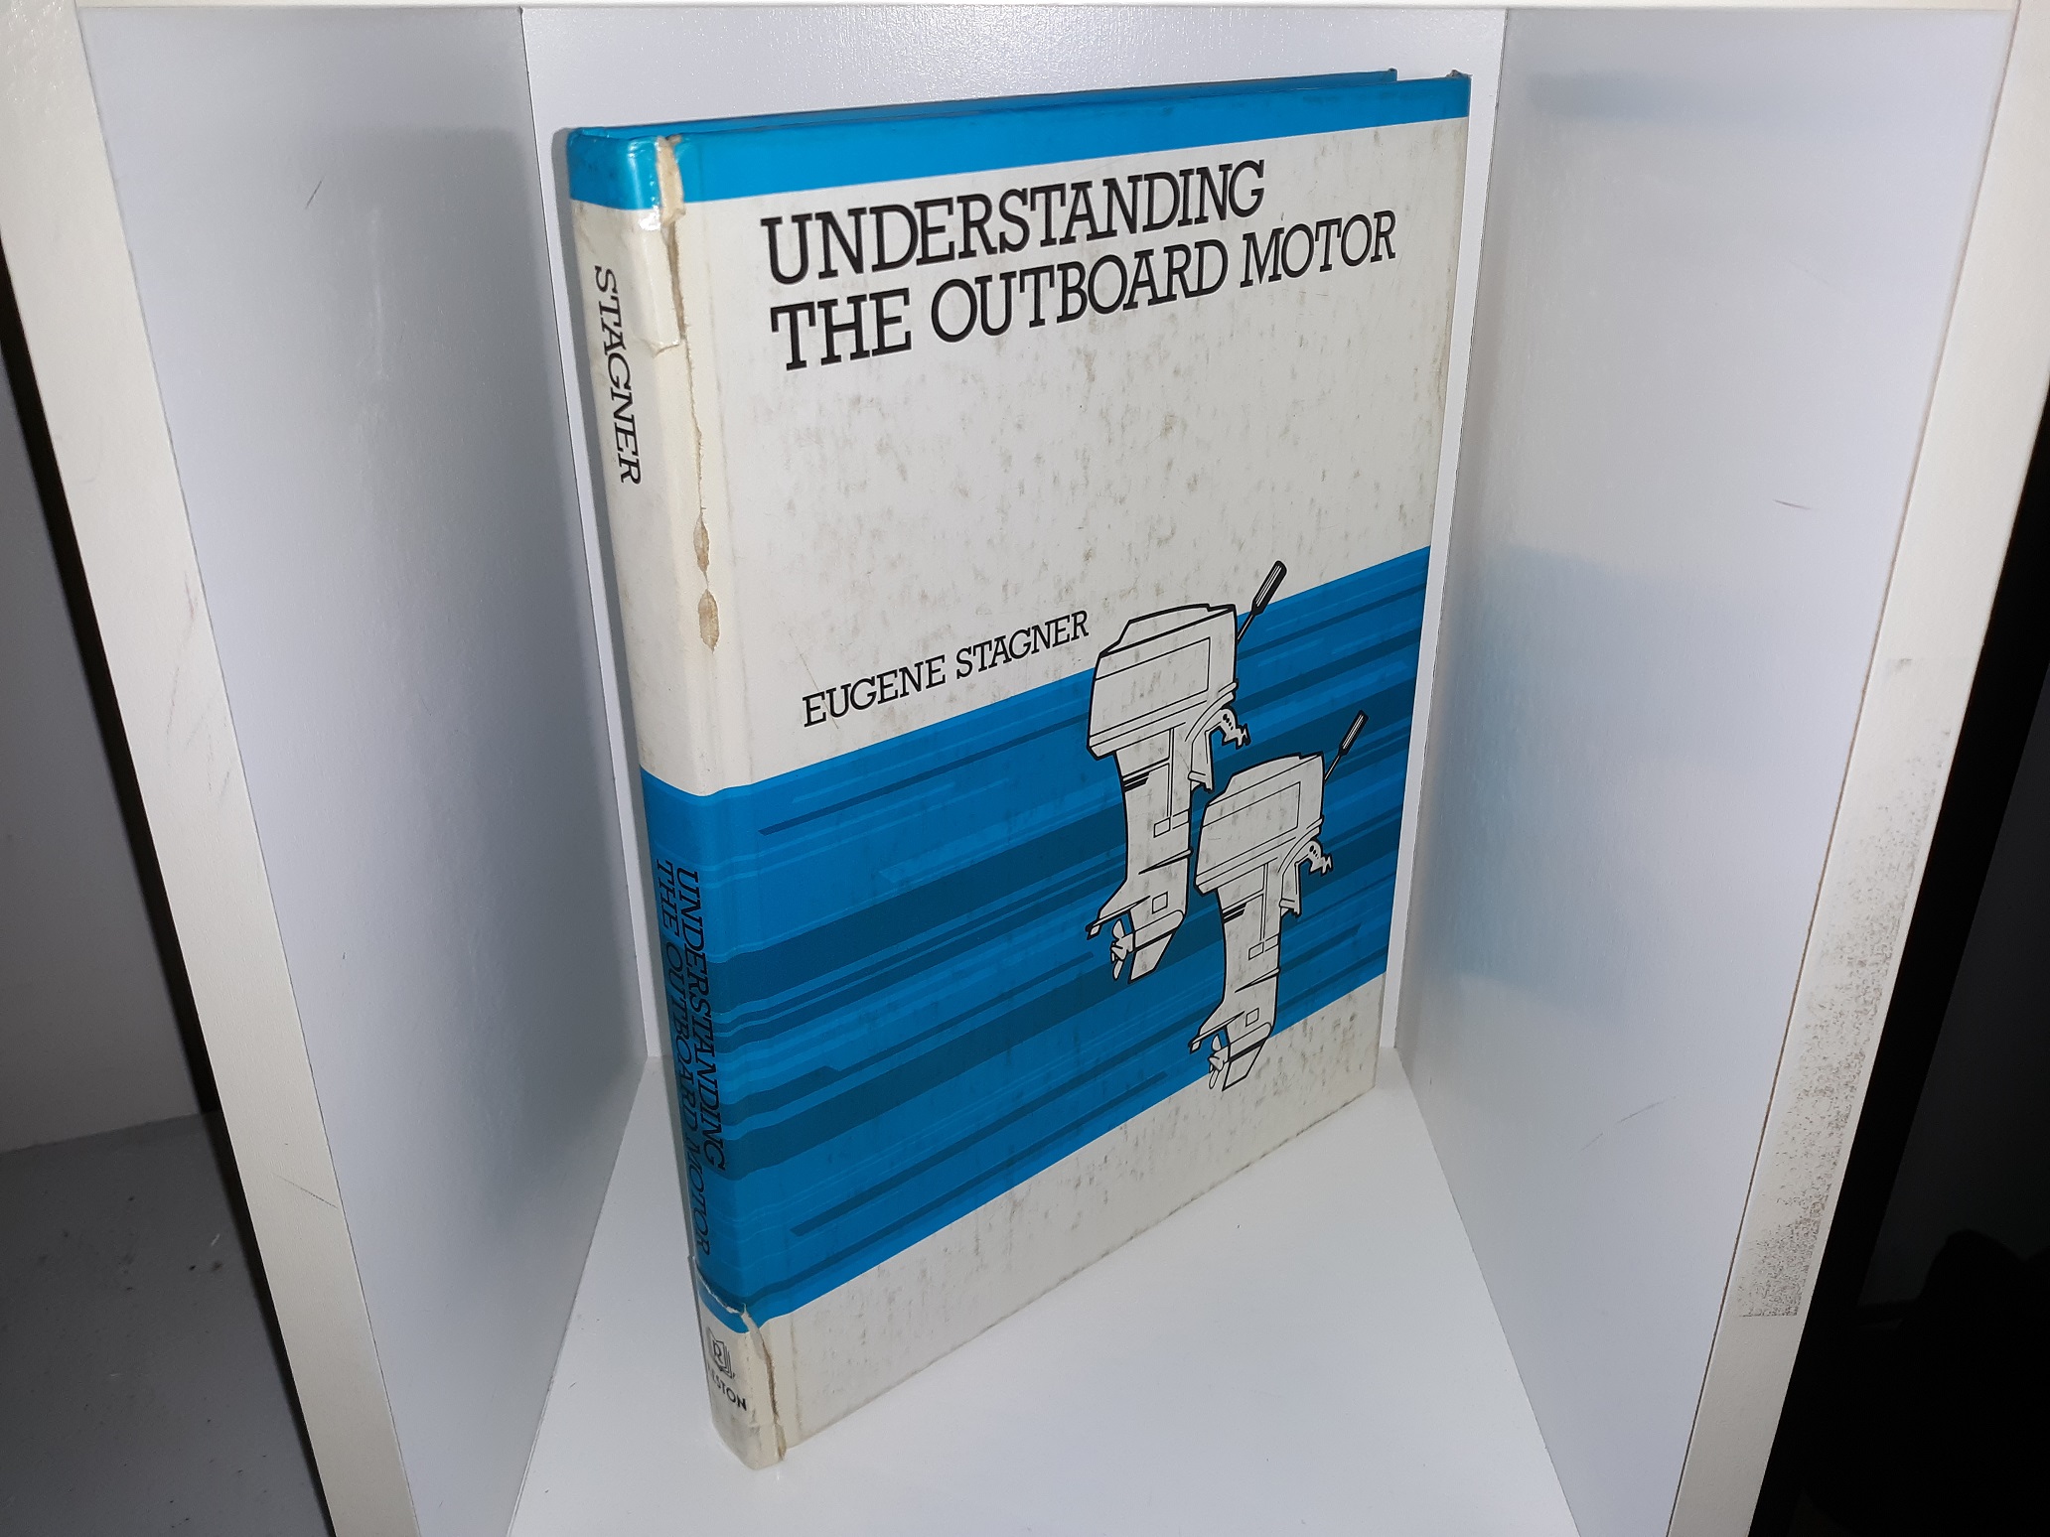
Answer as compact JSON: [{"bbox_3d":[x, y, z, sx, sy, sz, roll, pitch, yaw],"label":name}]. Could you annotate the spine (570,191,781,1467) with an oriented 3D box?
[{"bbox_3d":[-0.054,0.023,0.280,0.009,0.244,0.018,-21,32,-36],"label":"spine"}]

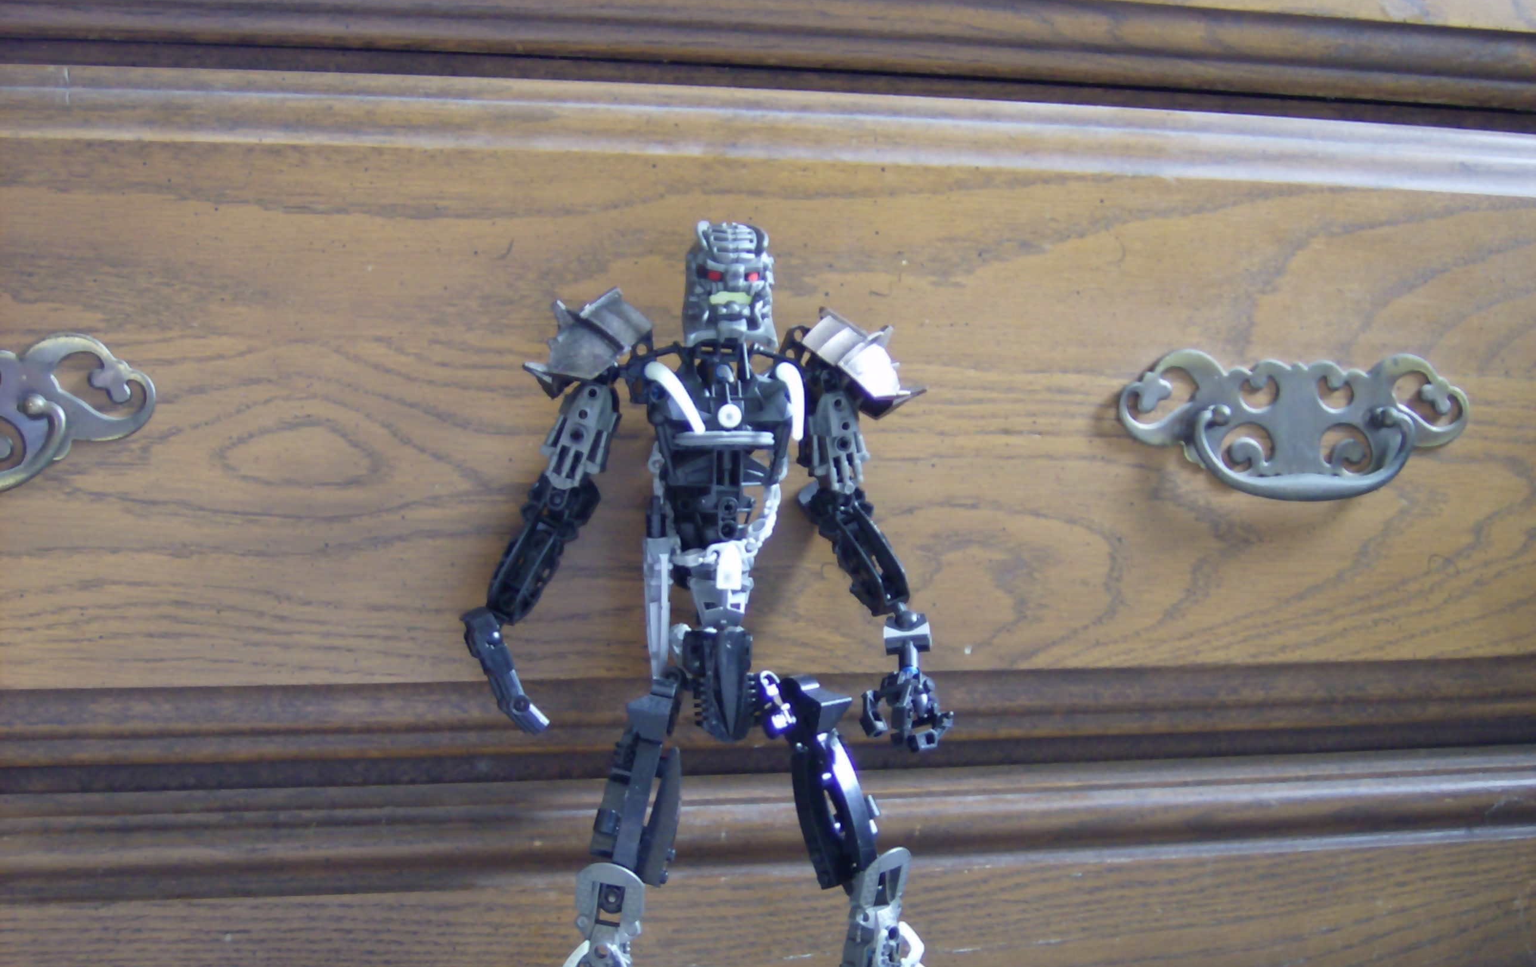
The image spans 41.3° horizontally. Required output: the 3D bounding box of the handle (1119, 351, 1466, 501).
[{"bbox_3d":[0.221,-0.023,0.830,0.161,0.062,0.022,0,1,-13],"label":"handle"}]

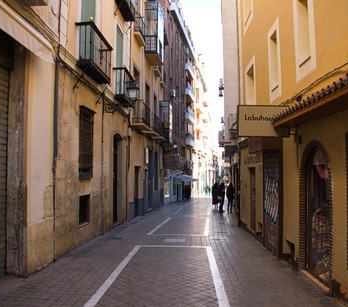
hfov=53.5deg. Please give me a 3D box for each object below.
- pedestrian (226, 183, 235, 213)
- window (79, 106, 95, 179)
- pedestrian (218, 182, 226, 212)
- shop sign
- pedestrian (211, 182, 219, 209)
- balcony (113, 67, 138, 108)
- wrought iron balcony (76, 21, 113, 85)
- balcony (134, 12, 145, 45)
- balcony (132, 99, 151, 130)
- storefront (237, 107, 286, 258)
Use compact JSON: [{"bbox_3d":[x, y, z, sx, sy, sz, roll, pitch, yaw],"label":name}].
[{"bbox_3d":[3.144,2.460,19.100,0.500,1.670,0.350,0,-3,5],"label":"pedestrian"},{"bbox_3d":[-2.237,-0.234,8.789,0.140,1.782,0.970,0,-3,5],"label":"window"},{"bbox_3d":[2.684,2.460,19.100,0.500,1.680,0.350,-1,-3,12],"label":"pedestrian"},{"bbox_3d":[1.927,-0.695,7.430,1.090,0.660,0.170,0,-3,0],"label":"shop sign"},{"bbox_3d":[2.543,2.629,21.300,0.520,1.620,0.350,0,-3,5],"label":"pedestrian"},{"bbox_3d":[-1.728,-2.290,12.399,0.420,1.040,1.750,0,-3,5],"label":"balcony"},{"bbox_3d":[-2.004,-2.487,8.893,0.420,1.080,1.800,0,-3,5],"label":"wrought iron balcony"},{"bbox_3d":[-1.502,-5.533,15.642,0.330,1.120,1.400,0,-3,5],"label":"balcony"},{"bbox_3d":[-1.439,-1.623,15.530,0.480,0.990,1.900,0,-3,5],"label":"balcony"},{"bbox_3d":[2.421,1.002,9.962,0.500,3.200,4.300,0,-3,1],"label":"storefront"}]

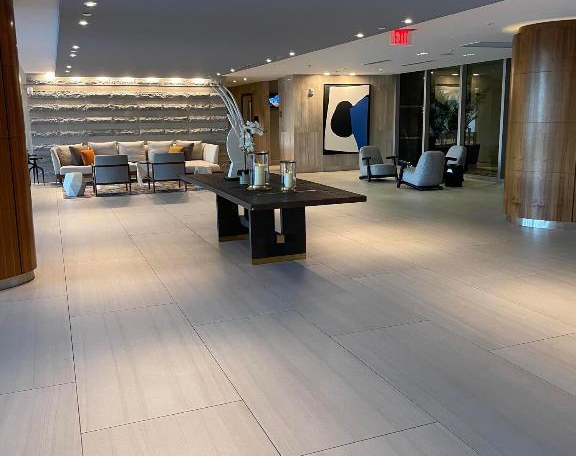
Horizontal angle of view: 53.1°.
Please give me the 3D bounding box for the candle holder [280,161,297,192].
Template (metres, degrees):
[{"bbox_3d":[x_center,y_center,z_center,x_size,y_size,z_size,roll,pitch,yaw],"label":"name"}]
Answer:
[{"bbox_3d":[0.002,-0.516,5.723,0.138,0.294,0.138,-6,12,-21],"label":"candle holder"}]

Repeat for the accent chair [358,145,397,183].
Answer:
[{"bbox_3d":[2.062,-1.490,13.188,0.700,0.743,0.720,-5,12,-19],"label":"accent chair"}]

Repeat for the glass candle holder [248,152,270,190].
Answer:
[{"bbox_3d":[-0.354,-0.696,7.042,0.255,0.430,0.255,-1,11,0],"label":"glass candle holder"}]

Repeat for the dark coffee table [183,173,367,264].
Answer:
[{"bbox_3d":[-0.388,-0.276,7.598,1.319,0.607,3.395,-5,12,-21],"label":"dark coffee table"}]

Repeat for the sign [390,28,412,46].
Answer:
[{"bbox_3d":[1.453,-2.435,7.395,0.330,0.210,0.050,-5,12,-21],"label":"sign"}]

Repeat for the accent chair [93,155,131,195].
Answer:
[{"bbox_3d":[-3.565,-1.085,11.614,0.660,0.785,0.690,-5,12,-21],"label":"accent chair"}]

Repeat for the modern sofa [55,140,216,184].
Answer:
[{"bbox_3d":[-3.484,-1.453,13.282,3.700,0.876,1.150,-1,11,-2],"label":"modern sofa"}]

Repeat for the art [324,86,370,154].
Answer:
[{"bbox_3d":[1.560,-2.850,15.188,1.369,1.780,0.060,-6,12,-21],"label":"art"}]

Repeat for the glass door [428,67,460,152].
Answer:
[{"bbox_3d":[3.691,-2.513,13.766,0.080,2.480,1.322,-6,12,-21],"label":"glass door"}]

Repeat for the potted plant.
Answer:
[{"bbox_3d":[-0.480,-0.997,7.600,0.300,0.810,0.260,-5,12,-21],"label":"potted plant"}]

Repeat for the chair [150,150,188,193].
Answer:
[{"bbox_3d":[-2.523,-1.176,11.978,0.660,0.785,0.690,-5,12,-21],"label":"chair"}]

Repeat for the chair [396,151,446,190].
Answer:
[{"bbox_3d":[2.665,-1.186,11.570,0.700,0.743,0.720,-9,13,-34],"label":"chair"}]

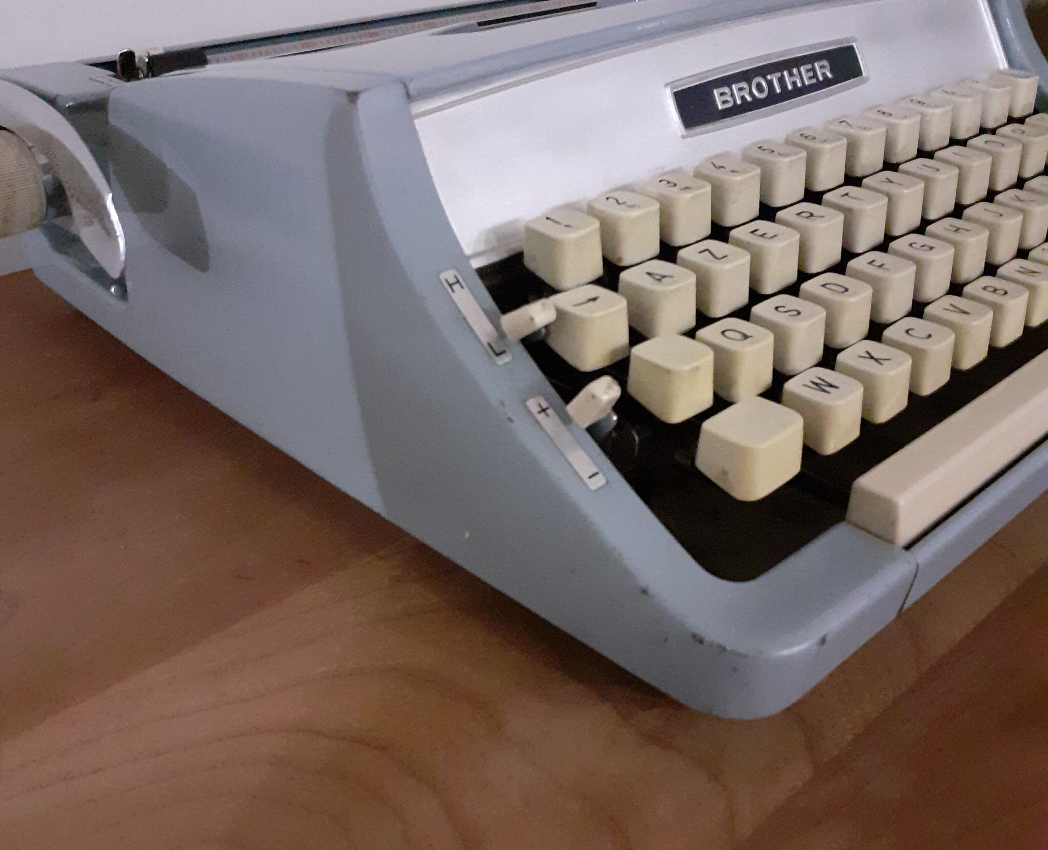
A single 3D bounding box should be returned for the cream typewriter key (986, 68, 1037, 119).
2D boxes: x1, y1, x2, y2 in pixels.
[{"bbox_3d":[0.160,-0.110,0.358,0.013,0.013,0.013,-25,39,-37],"label":"cream typewriter key"}]

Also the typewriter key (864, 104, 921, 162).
[{"bbox_3d":[0.105,-0.084,0.313,0.013,0.013,0.014,-25,37,-37],"label":"typewriter key"}]

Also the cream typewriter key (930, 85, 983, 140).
[{"bbox_3d":[0.133,-0.097,0.336,0.013,0.013,0.014,-25,37,-37],"label":"cream typewriter key"}]

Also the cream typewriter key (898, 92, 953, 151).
[{"bbox_3d":[0.119,-0.090,0.325,0.013,0.013,0.014,-25,37,-37],"label":"cream typewriter key"}]

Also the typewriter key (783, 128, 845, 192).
[{"bbox_3d":[0.078,-0.071,0.290,0.013,0.013,0.013,-25,39,-37],"label":"typewriter key"}]

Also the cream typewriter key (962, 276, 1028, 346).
[{"bbox_3d":[0.118,-0.029,0.275,0.014,0.012,0.015,-25,40,-37],"label":"cream typewriter key"}]

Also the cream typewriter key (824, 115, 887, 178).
[{"bbox_3d":[0.091,-0.077,0.301,0.013,0.013,0.013,-25,39,-37],"label":"cream typewriter key"}]

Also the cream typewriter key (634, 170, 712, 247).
[{"bbox_3d":[0.036,-0.051,0.255,0.013,0.013,0.013,-25,39,-37],"label":"cream typewriter key"}]

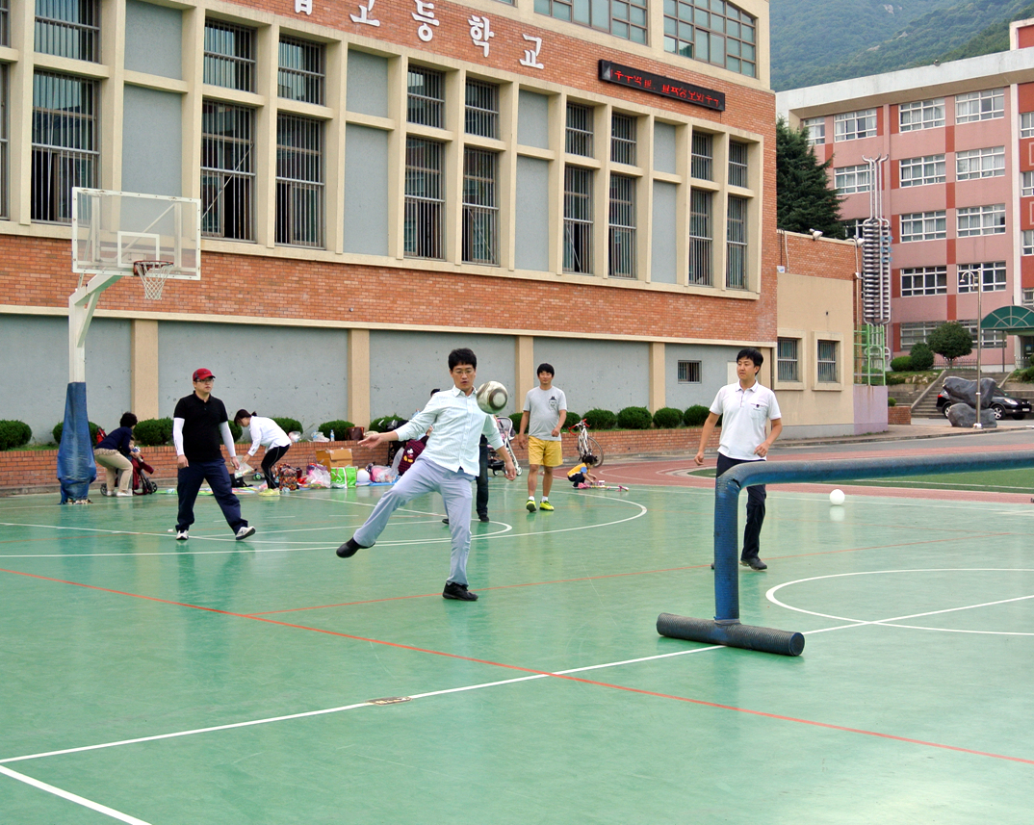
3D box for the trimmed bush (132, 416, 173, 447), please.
[{"bbox_3d":[-6.092,0.324,28.300,0.800,0.500,0.840,0,0,0],"label":"trimmed bush"}]

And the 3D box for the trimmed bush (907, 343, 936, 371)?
[{"bbox_3d":[24.829,-3.366,103.000,1.650,1.750,1.650,0,0,0],"label":"trimmed bush"}]

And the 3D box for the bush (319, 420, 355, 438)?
[{"bbox_3d":[-3.318,0.329,31.033,0.700,0.400,0.700,0,1,0],"label":"bush"}]

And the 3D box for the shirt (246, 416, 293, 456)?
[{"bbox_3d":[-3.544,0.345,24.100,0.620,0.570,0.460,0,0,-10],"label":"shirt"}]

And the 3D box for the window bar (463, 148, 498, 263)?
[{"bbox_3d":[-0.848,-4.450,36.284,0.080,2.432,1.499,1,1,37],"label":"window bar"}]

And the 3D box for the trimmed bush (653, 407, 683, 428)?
[{"bbox_3d":[3.678,0.129,41.000,0.780,0.520,0.800,0,0,0],"label":"trimmed bush"}]

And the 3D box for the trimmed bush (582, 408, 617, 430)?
[{"bbox_3d":[1.924,0.156,38.800,0.800,0.500,0.820,0,0,0],"label":"trimmed bush"}]

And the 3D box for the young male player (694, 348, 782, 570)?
[{"bbox_3d":[1.756,0.371,13.350,0.660,1.770,0.500,0,0,9],"label":"young male player"}]

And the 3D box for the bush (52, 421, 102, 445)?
[{"bbox_3d":[-7.092,0.334,27.100,0.800,0.430,0.820,0,0,0],"label":"bush"}]

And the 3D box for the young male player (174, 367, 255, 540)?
[{"bbox_3d":[-3.029,0.424,16.800,0.770,1.720,0.500,0,1,-24],"label":"young male player"}]

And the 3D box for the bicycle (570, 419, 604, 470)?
[{"bbox_3d":[1.440,0.647,34.400,0.550,1.020,1.600,0,0,-14],"label":"bicycle"}]

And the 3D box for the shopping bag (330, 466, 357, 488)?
[{"bbox_3d":[-2.667,1.000,25.850,0.350,0.320,0.220,1,1,37],"label":"shopping bag"}]

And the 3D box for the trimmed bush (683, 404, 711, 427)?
[{"bbox_3d":[4.544,0.095,41.388,0.840,0.560,0.840,0,1,0],"label":"trimmed bush"}]

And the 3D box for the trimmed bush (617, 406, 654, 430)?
[{"bbox_3d":[2.825,0.137,39.900,0.820,0.540,0.870,0,0,0],"label":"trimmed bush"}]

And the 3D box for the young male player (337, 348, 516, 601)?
[{"bbox_3d":[-0.639,0.440,11.800,1.200,1.760,0.620,0,1,-14],"label":"young male player"}]

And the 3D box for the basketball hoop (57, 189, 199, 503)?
[{"bbox_3d":[-5.250,-0.785,21.852,1.820,3.980,2.630,-1,1,-41],"label":"basketball hoop"}]

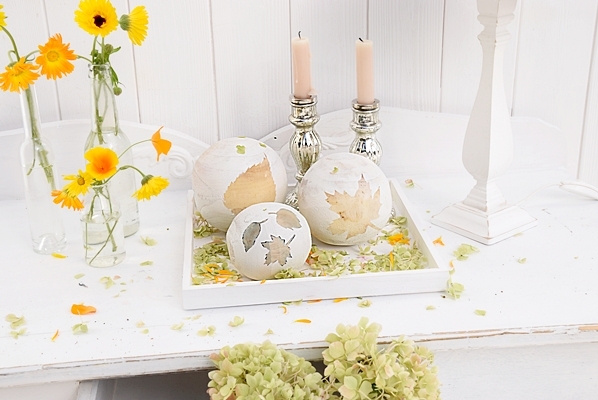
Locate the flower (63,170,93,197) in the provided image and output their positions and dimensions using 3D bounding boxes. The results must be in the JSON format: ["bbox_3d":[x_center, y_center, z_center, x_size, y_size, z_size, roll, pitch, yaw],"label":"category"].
[{"bbox_3d":[-0.270,-0.020,1.052,0.036,0.033,0.016,-3,6,-3],"label":"flower"}]

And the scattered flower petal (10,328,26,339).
[{"bbox_3d":[-0.301,0.144,0.929,0.019,0.006,0.015,-1,24,1],"label":"scattered flower petal"}]

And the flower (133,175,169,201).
[{"bbox_3d":[-0.179,-0.015,1.045,0.045,0.022,0.042,-28,15,-6],"label":"flower"}]

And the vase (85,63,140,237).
[{"bbox_3d":[-0.249,-0.065,1.125,0.066,0.229,0.066,-1,24,1],"label":"vase"}]

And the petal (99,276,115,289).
[{"bbox_3d":[-0.229,0.098,1.028,0.019,0.006,0.018,-1,23,0],"label":"petal"}]

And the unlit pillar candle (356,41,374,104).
[{"bbox_3d":[0.086,-0.161,1.117,0.022,0.094,0.022,-1,23,0],"label":"unlit pillar candle"}]

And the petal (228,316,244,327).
[{"bbox_3d":[-0.068,0.132,0.938,0.017,0.006,0.012,-1,23,0],"label":"petal"}]

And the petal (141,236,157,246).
[{"bbox_3d":[-0.197,0.054,1.131,0.021,0.006,0.017,-1,23,0],"label":"petal"}]

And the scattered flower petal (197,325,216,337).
[{"bbox_3d":[-0.099,0.141,0.925,0.020,0.006,0.015,-1,24,1],"label":"scattered flower petal"}]

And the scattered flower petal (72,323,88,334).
[{"bbox_3d":[-0.235,0.138,0.930,0.017,0.008,0.014,-1,23,0],"label":"scattered flower petal"}]

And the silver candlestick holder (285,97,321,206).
[{"bbox_3d":[0.009,-0.064,1.187,0.076,0.159,0.076,-1,23,0],"label":"silver candlestick holder"}]

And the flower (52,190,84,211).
[{"bbox_3d":[-0.281,0.001,1.053,0.040,0.019,0.031,24,6,0],"label":"flower"}]

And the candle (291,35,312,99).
[{"bbox_3d":[0.004,-0.170,1.109,0.022,0.088,0.022,-1,24,1],"label":"candle"}]

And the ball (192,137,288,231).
[{"bbox_3d":[-0.075,-0.019,1.111,0.122,0.121,0.122,-1,24,1],"label":"ball"}]

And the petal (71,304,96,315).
[{"bbox_3d":[-0.242,0.124,0.972,0.029,0.007,0.013,-1,24,1],"label":"petal"}]

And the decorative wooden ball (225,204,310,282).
[{"bbox_3d":[-0.034,0.049,1.008,0.100,0.092,0.100,-1,24,1],"label":"decorative wooden ball"}]

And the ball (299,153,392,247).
[{"bbox_3d":[0.059,-0.002,1.092,0.118,0.118,0.118,-1,23,0],"label":"ball"}]

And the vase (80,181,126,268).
[{"bbox_3d":[-0.245,0.027,1.075,0.053,0.101,0.053,-1,24,1],"label":"vase"}]

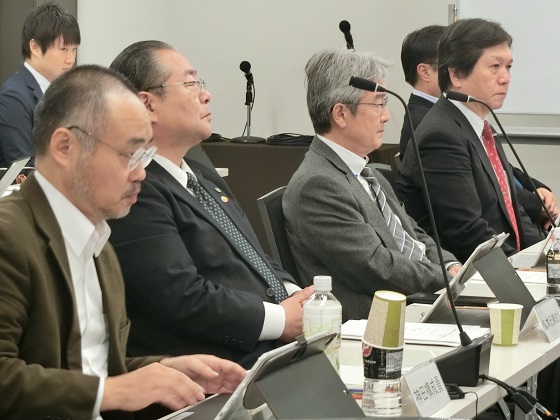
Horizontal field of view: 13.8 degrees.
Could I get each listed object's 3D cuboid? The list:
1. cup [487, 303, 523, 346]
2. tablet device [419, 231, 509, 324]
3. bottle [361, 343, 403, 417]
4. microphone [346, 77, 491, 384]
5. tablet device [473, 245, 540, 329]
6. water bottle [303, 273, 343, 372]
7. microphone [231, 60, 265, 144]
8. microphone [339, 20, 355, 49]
[{"bbox_3d":[0.447,0.229,4.580,0.072,0.077,0.072,0,6,0],"label":"cup"},{"bbox_3d":[0.395,0.141,4.956,0.020,0.208,0.260,38,16,11],"label":"tablet device"},{"bbox_3d":[0.172,0.241,3.877,0.067,0.204,0.067,2,7,21],"label":"bottle"},{"bbox_3d":[0.250,0.036,4.205,0.285,0.540,0.115,2,7,21],"label":"microphone"},{"bbox_3d":[0.481,0.165,4.857,0.020,0.175,0.250,-35,-5,18],"label":"tablet device"},{"bbox_3d":[0.075,0.218,4.056,0.068,0.210,0.068,0,6,0],"label":"water bottle"},{"bbox_3d":[-0.133,-0.462,9.736,0.150,0.335,0.150,2,6,17],"label":"microphone"},{"bbox_3d":[0.287,-0.706,9.616,0.052,0.175,0.052,-12,17,18],"label":"microphone"}]

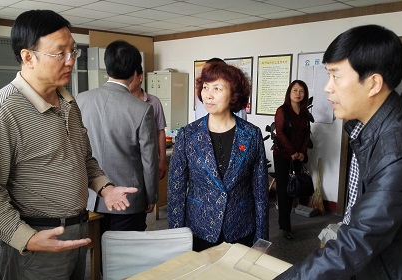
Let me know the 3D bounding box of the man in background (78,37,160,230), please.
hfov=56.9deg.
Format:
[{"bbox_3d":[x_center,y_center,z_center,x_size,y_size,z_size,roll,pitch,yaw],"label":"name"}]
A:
[{"bbox_3d":[-0.515,0.291,2.184,0.530,1.704,0.350,3,6,20],"label":"man in background"}]

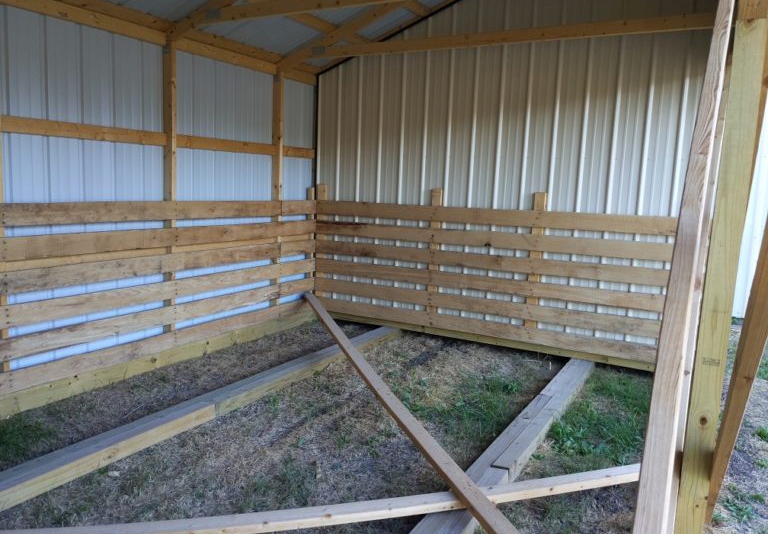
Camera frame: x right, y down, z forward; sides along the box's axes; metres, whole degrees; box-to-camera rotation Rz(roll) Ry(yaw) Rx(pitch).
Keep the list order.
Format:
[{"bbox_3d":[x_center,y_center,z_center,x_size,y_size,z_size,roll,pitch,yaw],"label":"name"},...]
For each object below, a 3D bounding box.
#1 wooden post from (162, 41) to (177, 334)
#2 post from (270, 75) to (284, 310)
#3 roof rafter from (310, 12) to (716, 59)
[{"bbox_3d":[-1.671,-0.551,4.330,0.089,2.314,0.042,7,9,31],"label":"wooden post"},{"bbox_3d":[-1.020,-0.655,5.310,0.089,2.309,0.042,7,9,31],"label":"post"},{"bbox_3d":[0.845,-1.760,4.255,3.360,0.090,0.040,6,9,26],"label":"roof rafter"}]

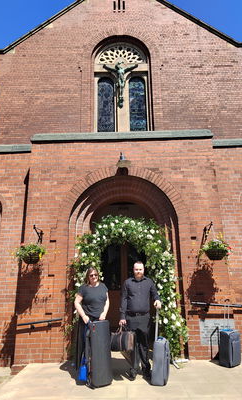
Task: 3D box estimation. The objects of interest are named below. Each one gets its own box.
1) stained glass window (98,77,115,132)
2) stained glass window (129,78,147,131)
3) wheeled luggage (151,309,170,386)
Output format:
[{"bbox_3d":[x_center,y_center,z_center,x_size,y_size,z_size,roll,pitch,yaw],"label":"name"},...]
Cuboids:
[{"bbox_3d":[-0.560,-3.652,10.271,0.658,2.599,0.120,-1,-15,1],"label":"stained glass window"},{"bbox_3d":[0.676,-3.667,10.248,0.655,2.537,0.120,-1,-15,1],"label":"stained glass window"},{"bbox_3d":[0.590,2.168,4.068,0.230,1.050,0.330,-8,-16,25],"label":"wheeled luggage"}]

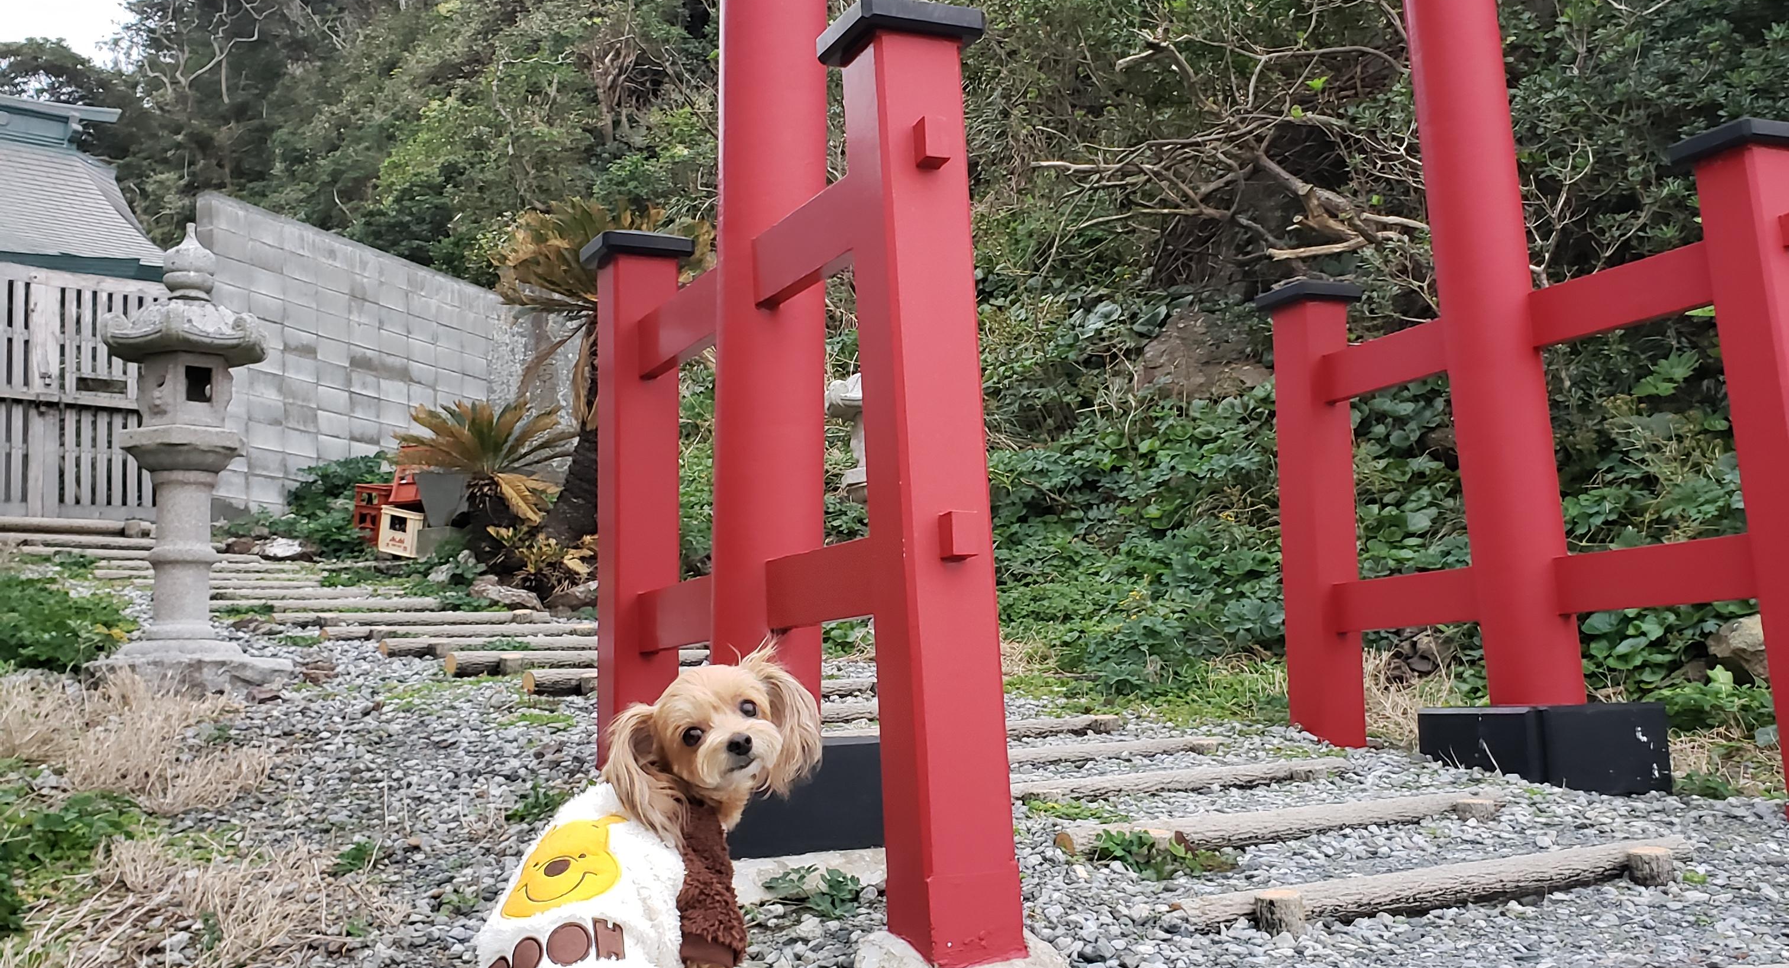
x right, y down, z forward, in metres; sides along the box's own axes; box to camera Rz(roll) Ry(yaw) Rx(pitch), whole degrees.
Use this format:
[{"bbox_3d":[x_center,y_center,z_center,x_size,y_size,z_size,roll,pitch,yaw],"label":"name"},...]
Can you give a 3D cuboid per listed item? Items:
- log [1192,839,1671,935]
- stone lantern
[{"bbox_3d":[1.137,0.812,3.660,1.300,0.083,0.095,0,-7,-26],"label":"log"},{"bbox_3d":[-2.898,-0.100,7.400,0.730,1.920,0.730,-9,-10,44],"label":"stone lantern"}]

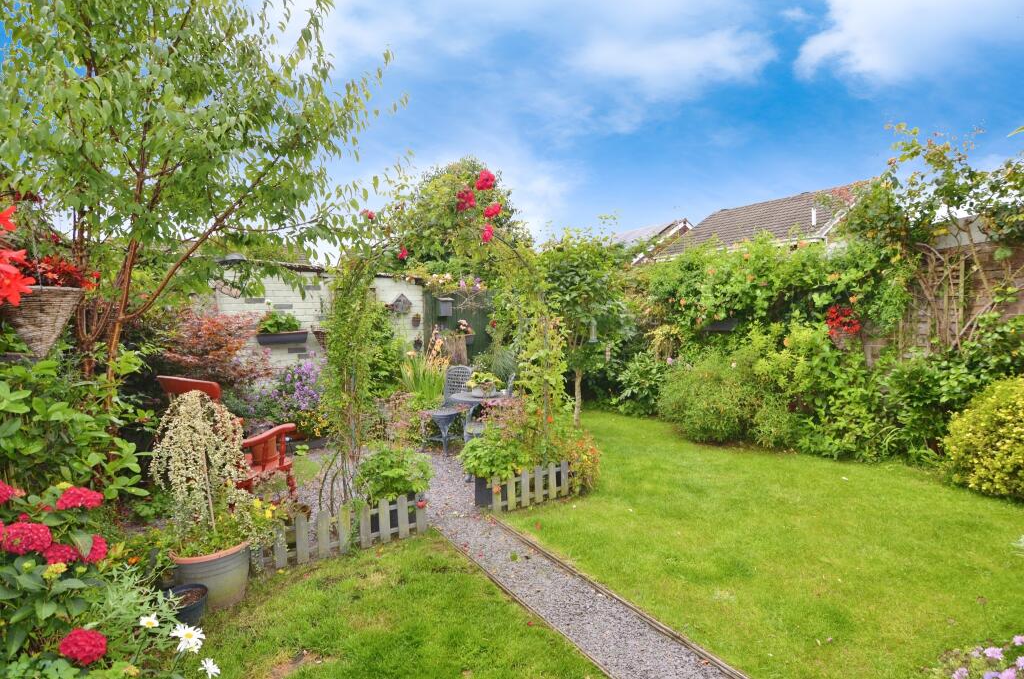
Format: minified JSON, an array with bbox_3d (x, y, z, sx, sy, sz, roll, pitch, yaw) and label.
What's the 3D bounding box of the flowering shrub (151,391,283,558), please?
[{"bbox_3d":[-1.536,0.697,2.402,0.600,0.850,0.560,-3,4,-34],"label":"flowering shrub"}]

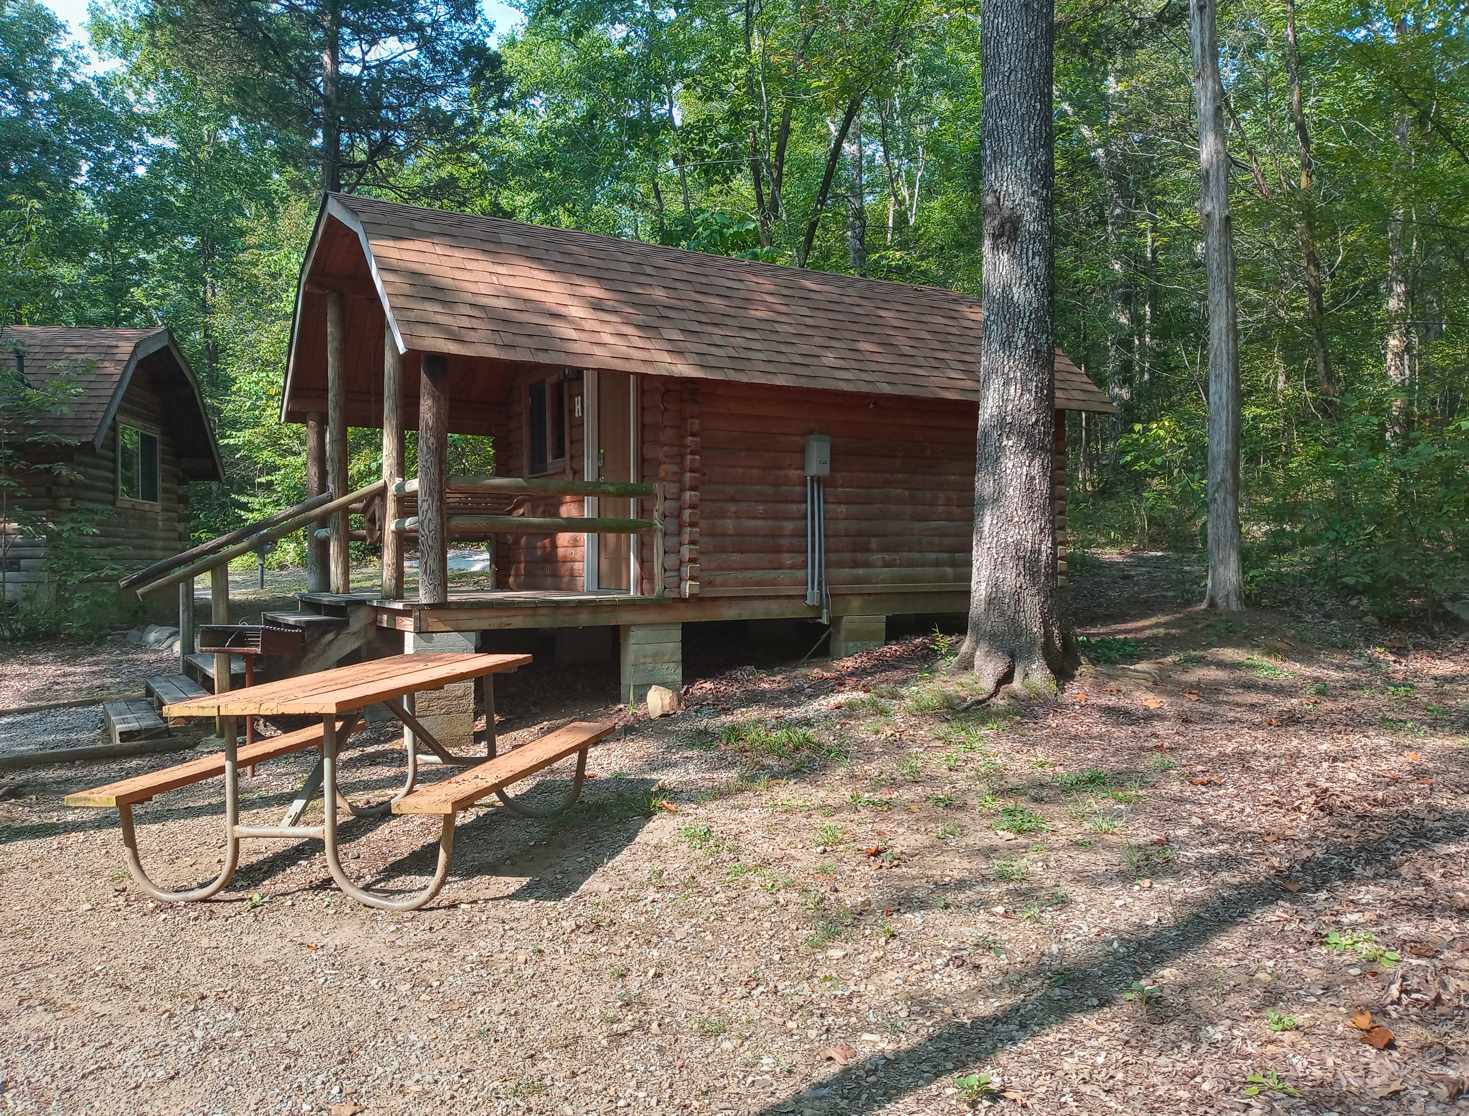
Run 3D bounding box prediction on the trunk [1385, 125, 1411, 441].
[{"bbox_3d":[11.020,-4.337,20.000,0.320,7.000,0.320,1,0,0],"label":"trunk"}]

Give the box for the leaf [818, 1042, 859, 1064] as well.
[{"bbox_3d":[0.270,1.290,3.140,0.105,0.030,0.085,0,0,5],"label":"leaf"}]

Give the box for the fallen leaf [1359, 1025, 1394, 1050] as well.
[{"bbox_3d":[1.643,1.228,3.080,0.090,0.030,0.080,-1,0,28],"label":"fallen leaf"}]

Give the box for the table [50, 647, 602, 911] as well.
[{"bbox_3d":[-1.557,0.906,5.269,1.600,0.779,1.830,-2,1,13],"label":"table"}]

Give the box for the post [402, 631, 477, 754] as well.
[{"bbox_3d":[-1.907,0.847,7.794,0.395,0.750,0.200,0,0,-31],"label":"post"}]

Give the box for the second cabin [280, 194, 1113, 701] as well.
[{"bbox_3d":[-0.356,-0.821,10.801,6.338,3.910,3.977,0,0,-31],"label":"second cabin"}]

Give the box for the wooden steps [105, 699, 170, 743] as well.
[{"bbox_3d":[-4.213,1.154,8.443,0.294,0.130,1.787,0,0,-31],"label":"wooden steps"}]

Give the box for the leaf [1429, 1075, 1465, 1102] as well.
[{"bbox_3d":[1.652,1.229,2.790,0.085,0.035,0.075,-1,0,31],"label":"leaf"}]

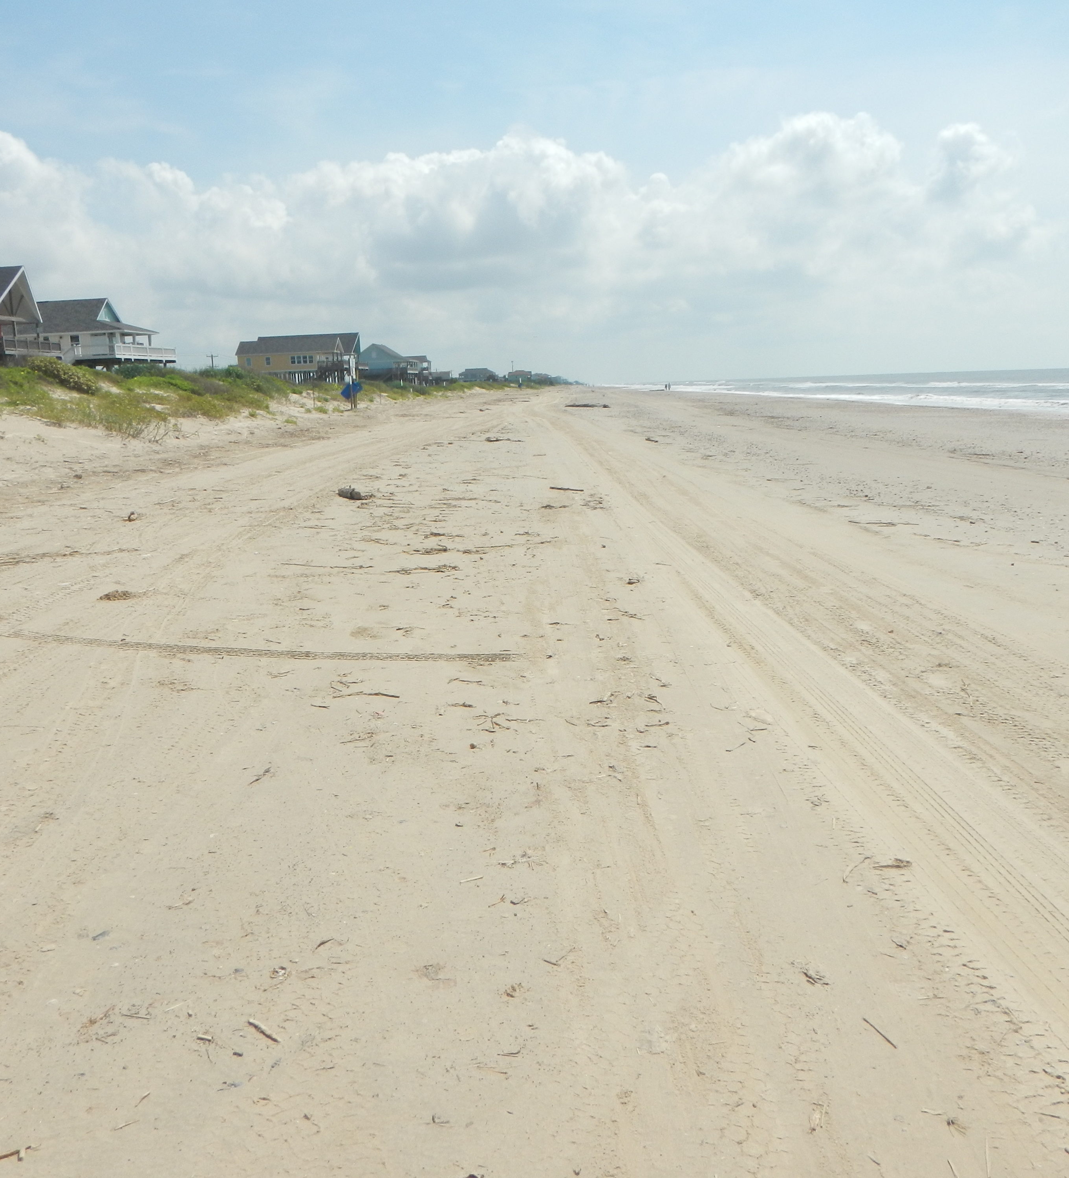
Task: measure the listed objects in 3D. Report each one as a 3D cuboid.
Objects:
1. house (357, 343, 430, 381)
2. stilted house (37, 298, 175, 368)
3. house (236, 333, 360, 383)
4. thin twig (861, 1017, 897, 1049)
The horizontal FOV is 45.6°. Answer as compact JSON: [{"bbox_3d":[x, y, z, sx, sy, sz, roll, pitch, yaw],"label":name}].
[{"bbox_3d":[-29.374,-44.628,252.566,14.000,8.000,12.000,-1,9,5],"label":"house"},{"bbox_3d":[-43.976,-23.304,120.008,14.500,7.900,13.000,-1,9,5],"label":"stilted house"},{"bbox_3d":[-39.039,-38.128,212.791,19.800,8.300,8.800,-1,9,5],"label":"house"},{"bbox_3d":[0.830,1.066,3.058,0.006,0.006,0.152,-5,9,-15],"label":"thin twig"}]

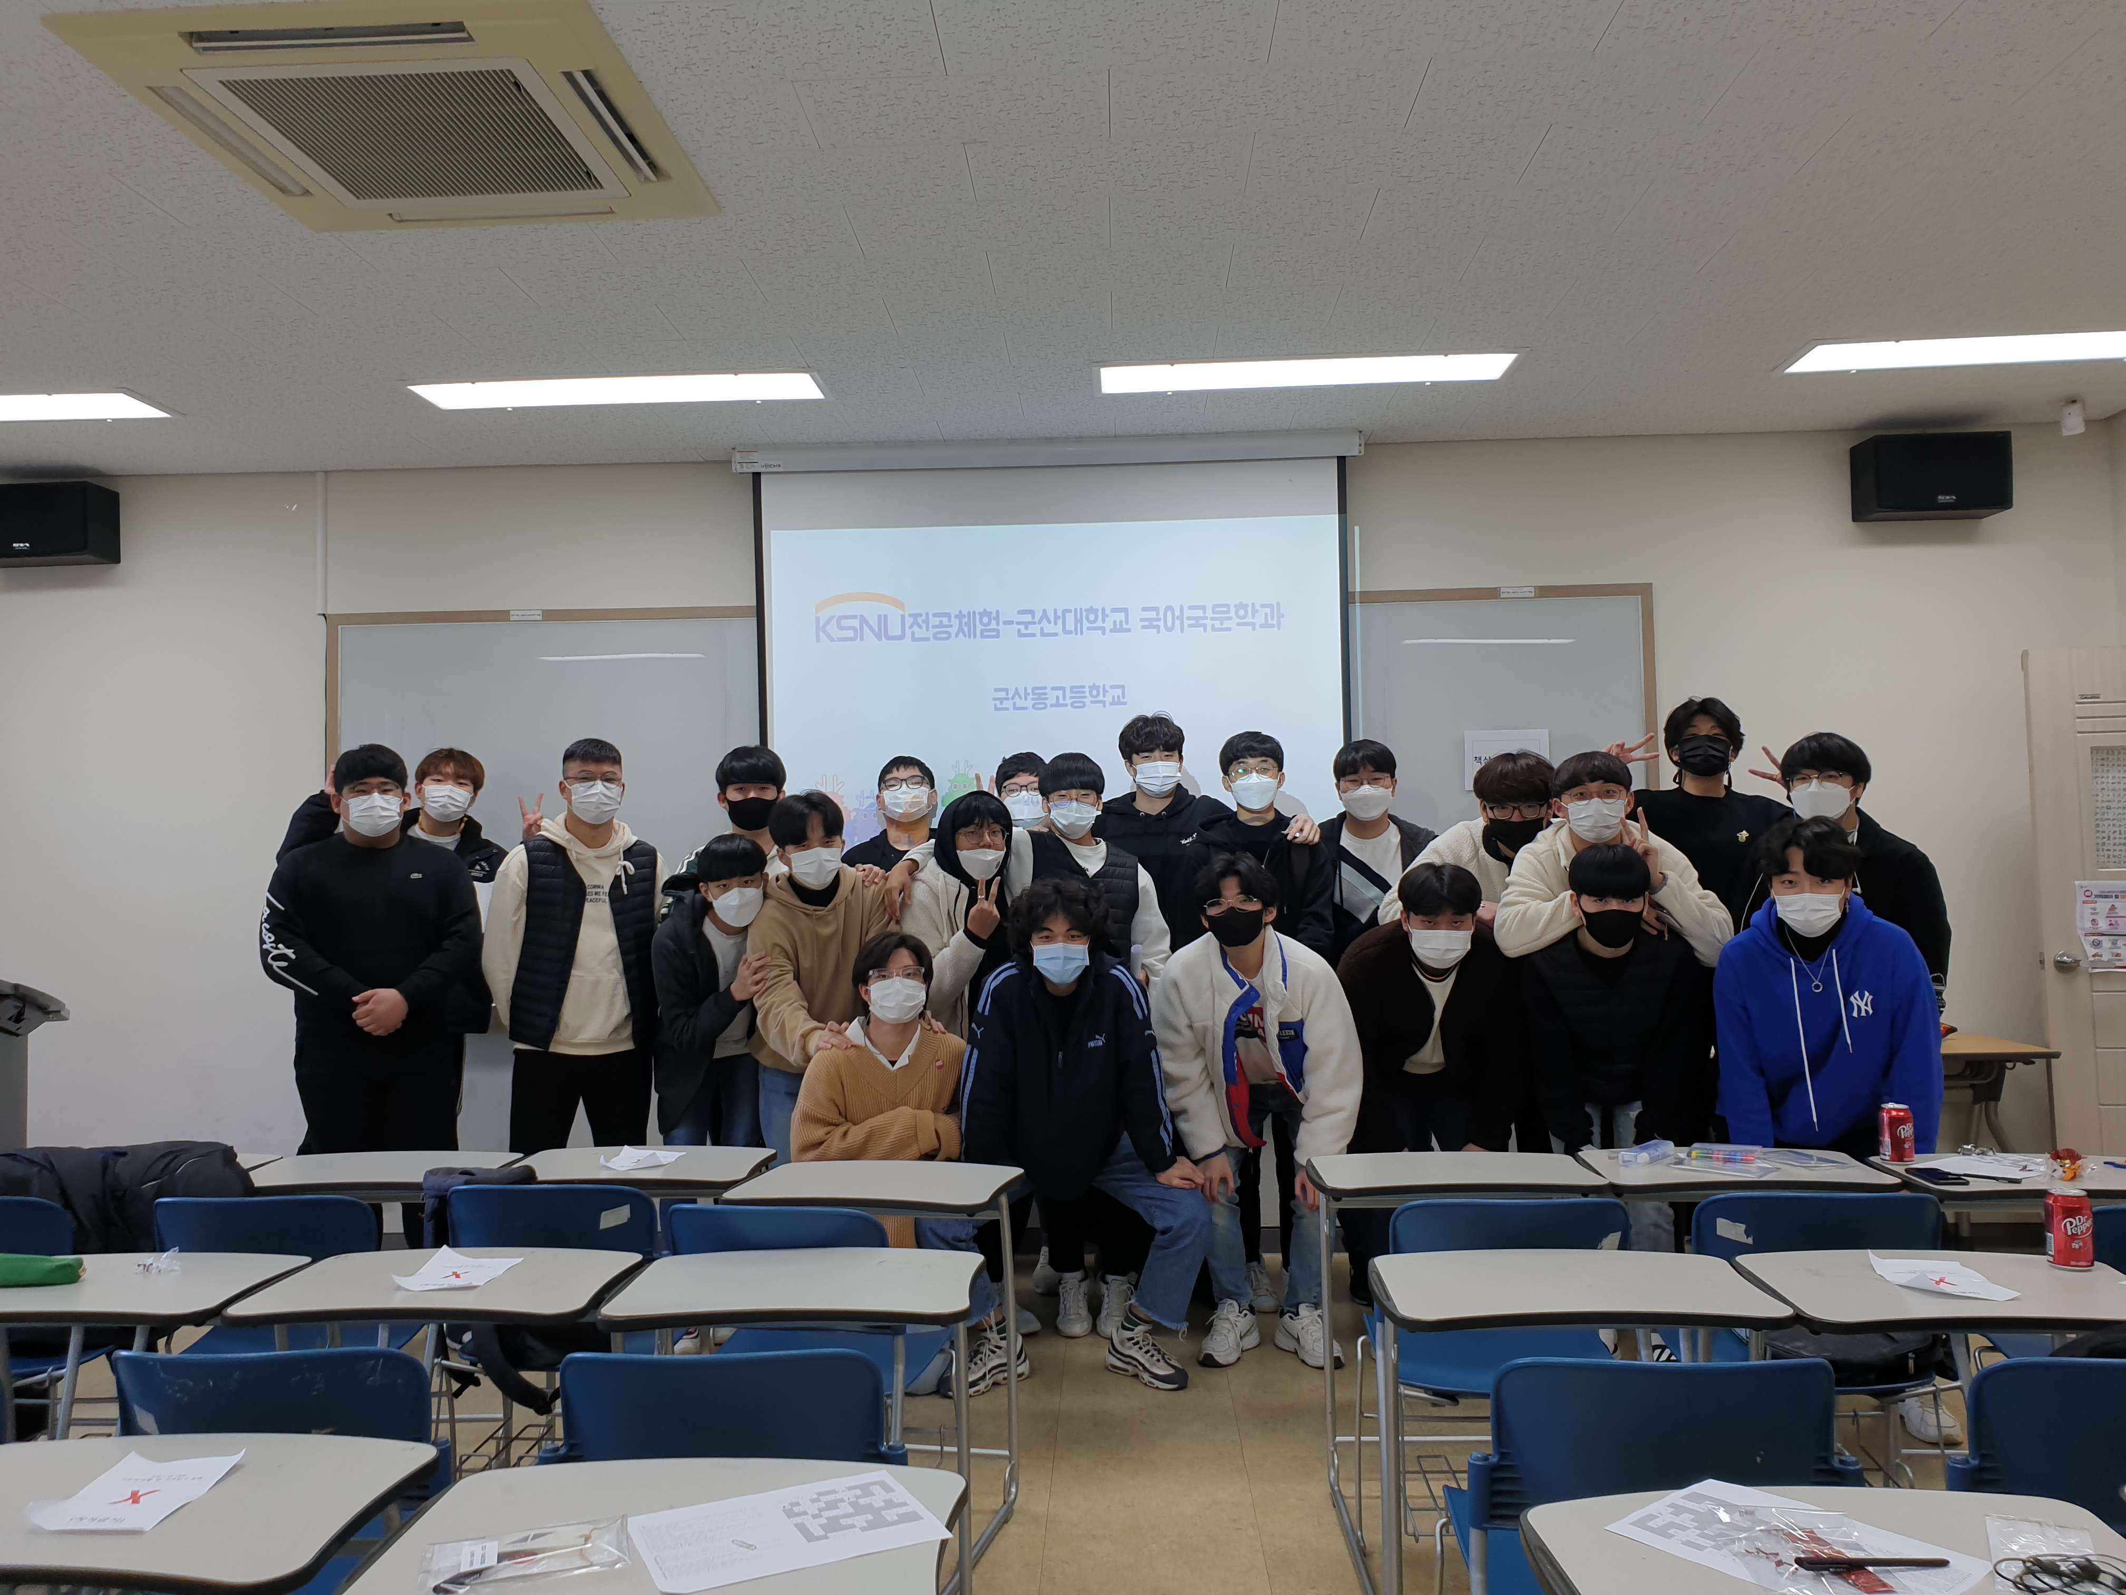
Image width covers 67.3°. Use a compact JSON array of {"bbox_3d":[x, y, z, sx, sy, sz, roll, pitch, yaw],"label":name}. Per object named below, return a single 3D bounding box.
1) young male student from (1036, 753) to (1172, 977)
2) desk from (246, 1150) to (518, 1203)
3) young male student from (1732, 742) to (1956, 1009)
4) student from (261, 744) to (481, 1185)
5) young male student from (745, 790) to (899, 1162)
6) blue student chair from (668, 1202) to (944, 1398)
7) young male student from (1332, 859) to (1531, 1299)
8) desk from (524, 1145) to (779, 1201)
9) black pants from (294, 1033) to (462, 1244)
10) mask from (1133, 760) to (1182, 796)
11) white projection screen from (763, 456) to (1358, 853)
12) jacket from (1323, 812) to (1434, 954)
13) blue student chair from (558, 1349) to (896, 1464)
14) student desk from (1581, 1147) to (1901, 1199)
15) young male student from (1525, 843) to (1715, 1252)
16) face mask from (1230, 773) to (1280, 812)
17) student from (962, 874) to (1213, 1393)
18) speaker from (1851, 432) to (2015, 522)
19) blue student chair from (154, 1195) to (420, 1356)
[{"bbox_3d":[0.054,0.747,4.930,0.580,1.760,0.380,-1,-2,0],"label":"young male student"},{"bbox_3d":[-1.596,1.231,3.757,0.590,0.720,0.400,-1,-2,3],"label":"desk"},{"bbox_3d":[2.190,0.676,4.510,0.570,1.716,0.380,-2,-2,19],"label":"young male student"},{"bbox_3d":[-1.963,0.736,4.566,0.590,1.779,0.370,-1,-2,-16],"label":"student"},{"bbox_3d":[-0.684,0.807,4.580,0.530,1.650,0.550,-1,-2,-14],"label":"young male student"},{"bbox_3d":[-0.475,1.143,3.052,0.470,0.800,0.520,-2,-2,10],"label":"blue student chair"},{"bbox_3d":[1.076,0.869,4.541,0.580,1.380,0.680,-2,-2,9],"label":"young male student"},{"bbox_3d":[-0.987,1.228,3.766,0.610,0.723,0.420,-1,-1,6],"label":"desk"},{"bbox_3d":[-1.853,1.112,4.318,0.430,0.960,0.300,-1,-1,-10],"label":"black pants"},{"bbox_3d":[0.297,-0.060,5.016,0.150,0.115,0.085,-1,-5,-4],"label":"mask"},{"bbox_3d":[-0.029,-0.420,5.650,2.060,1.500,0.050,-1,-2,1],"label":"white projection screen"},{"bbox_3d":[0.979,0.379,5.100,0.500,0.660,0.300,-1,-2,0],"label":"jacket"},{"bbox_3d":[-0.445,1.151,2.389,0.490,0.785,0.520,-1,-1,2],"label":"blue student chair"},{"bbox_3d":[1.458,1.172,3.500,0.590,0.730,0.420,-2,-2,5],"label":"student desk"},{"bbox_3d":[1.450,0.831,4.166,0.490,1.430,0.560,-1,-1,5],"label":"young male student"},{"bbox_3d":[0.604,-0.016,5.030,0.155,0.120,0.090,-2,-2,6],"label":"face mask"},{"bbox_3d":[0.072,0.909,4.480,0.680,1.400,0.620,-1,-2,0],"label":"student"},{"bbox_3d":[2.962,-1.089,5.454,0.448,0.258,0.179,-1,-2,1],"label":"speaker"},{"bbox_3d":[-1.627,1.207,3.420,0.480,0.810,0.520,-1,-2,-6],"label":"blue student chair"}]

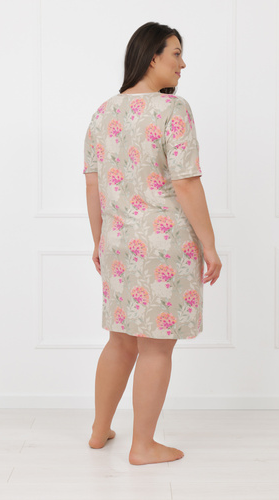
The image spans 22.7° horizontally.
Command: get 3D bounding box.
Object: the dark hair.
[{"bbox_3d":[0.046,-0.742,2.690,0.225,0.280,0.200,-2,4,-22],"label":"dark hair"}]

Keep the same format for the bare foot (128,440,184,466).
[{"bbox_3d":[0.067,0.778,2.730,0.230,0.092,0.090,-2,4,-28],"label":"bare foot"}]

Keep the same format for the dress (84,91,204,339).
[{"bbox_3d":[0.003,-0.150,2.735,0.510,0.930,0.330,2,5,33],"label":"dress"}]

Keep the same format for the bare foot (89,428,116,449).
[{"bbox_3d":[-0.148,0.769,2.945,0.090,0.083,0.235,1,4,12],"label":"bare foot"}]

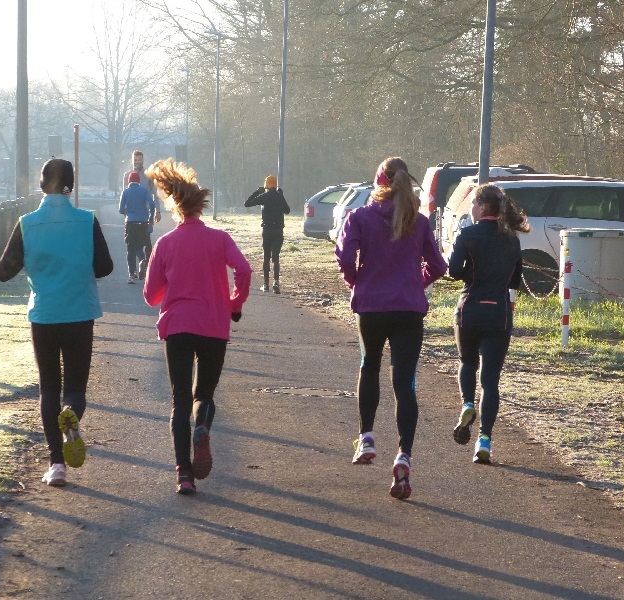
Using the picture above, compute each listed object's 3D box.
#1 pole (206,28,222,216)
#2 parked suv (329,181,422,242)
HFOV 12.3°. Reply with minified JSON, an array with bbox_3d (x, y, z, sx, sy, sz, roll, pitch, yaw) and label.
[{"bbox_3d":[-3.641,-6.412,105.536,0.560,6.970,0.250,1,2,-5],"label":"pole"},{"bbox_3d":[2.808,-1.876,66.424,4.400,1.460,1.770,1,2,-10],"label":"parked suv"}]

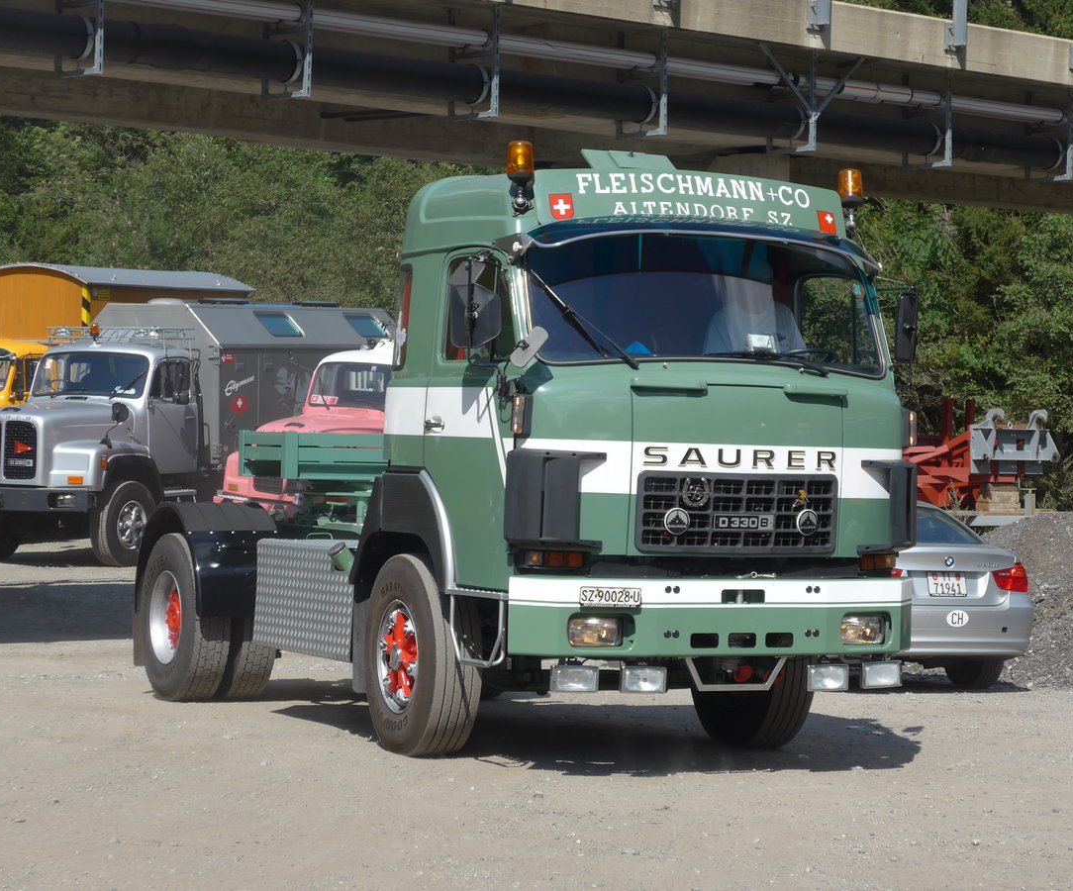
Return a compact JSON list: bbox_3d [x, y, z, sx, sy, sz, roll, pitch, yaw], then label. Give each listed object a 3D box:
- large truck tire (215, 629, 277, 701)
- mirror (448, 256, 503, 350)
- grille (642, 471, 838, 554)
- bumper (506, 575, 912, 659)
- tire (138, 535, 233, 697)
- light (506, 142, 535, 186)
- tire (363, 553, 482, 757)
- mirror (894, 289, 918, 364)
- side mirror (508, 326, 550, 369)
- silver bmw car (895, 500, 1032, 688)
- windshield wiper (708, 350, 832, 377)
[{"bbox_3d":[-1.935,1.095,19.623,0.290,1.040,1.050,1,-1,-26],"label":"large truck tire"},{"bbox_3d":[-0.296,-0.690,14.998,0.265,0.460,0.140,1,0,7],"label":"mirror"},{"bbox_3d":[0.992,0.330,15.085,1.125,0.385,0.090,1,-1,-26],"label":"grille"},{"bbox_3d":[0.952,0.837,15.140,2.270,0.385,0.300,1,-1,-26],"label":"bumper"},{"bbox_3d":[-2.221,1.087,19.483,0.290,1.040,1.050,1,-1,-26],"label":"tire"},{"bbox_3d":[-0.075,-1.390,15.190,0.135,0.215,0.135,1,0,0],"label":"light"},{"bbox_3d":[-0.594,1.094,16.030,0.295,1.040,1.050,1,0,-24],"label":"tire"},{"bbox_3d":[1.920,-0.610,16.059,0.070,0.360,0.180,1,-1,39],"label":"mirror"},{"bbox_3d":[-0.035,-0.464,14.695,0.140,0.220,0.050,29,-19,38],"label":"side mirror"},{"bbox_3d":[2.060,1.075,23.800,1.820,1.420,4.530,1,0,-23],"label":"silver bmw car"},{"bbox_3d":[1.139,-0.409,15.223,0.730,0.110,0.090,1,-1,-26],"label":"windshield wiper"}]

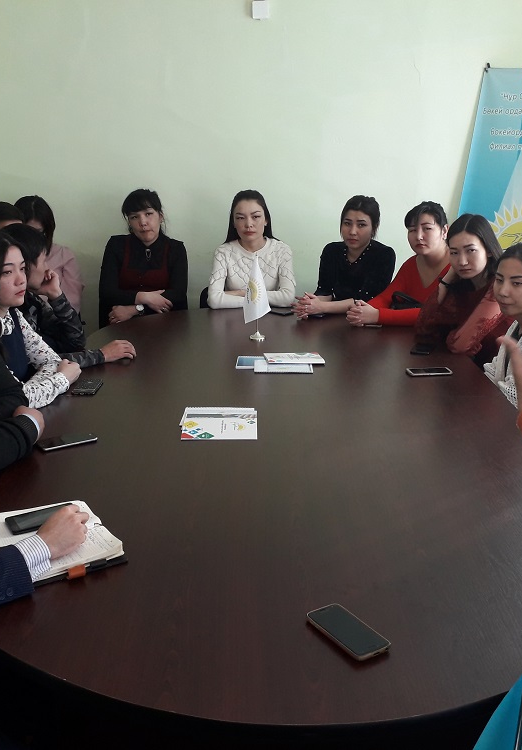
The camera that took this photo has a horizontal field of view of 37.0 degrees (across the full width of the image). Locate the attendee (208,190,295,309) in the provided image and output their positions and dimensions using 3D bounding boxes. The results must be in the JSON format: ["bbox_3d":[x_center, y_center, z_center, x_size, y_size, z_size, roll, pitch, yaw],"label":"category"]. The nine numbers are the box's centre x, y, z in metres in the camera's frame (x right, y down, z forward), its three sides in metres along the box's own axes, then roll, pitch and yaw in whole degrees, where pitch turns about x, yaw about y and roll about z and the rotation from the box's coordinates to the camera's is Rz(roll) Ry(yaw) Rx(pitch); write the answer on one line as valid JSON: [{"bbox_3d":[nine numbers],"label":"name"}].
[{"bbox_3d":[-0.046,-0.231,3.844,0.460,1.317,0.680,0,16,-1],"label":"attendee"}]

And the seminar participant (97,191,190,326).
[{"bbox_3d":[-0.506,-0.161,3.574,0.470,1.327,0.680,-4,16,-14],"label":"seminar participant"}]

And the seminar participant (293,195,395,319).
[{"bbox_3d":[0.430,-0.201,3.791,0.480,1.294,0.680,5,17,16],"label":"seminar participant"}]

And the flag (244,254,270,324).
[{"bbox_3d":[-0.016,-0.332,3.180,0.115,0.317,0.080,4,16,14],"label":"flag"}]

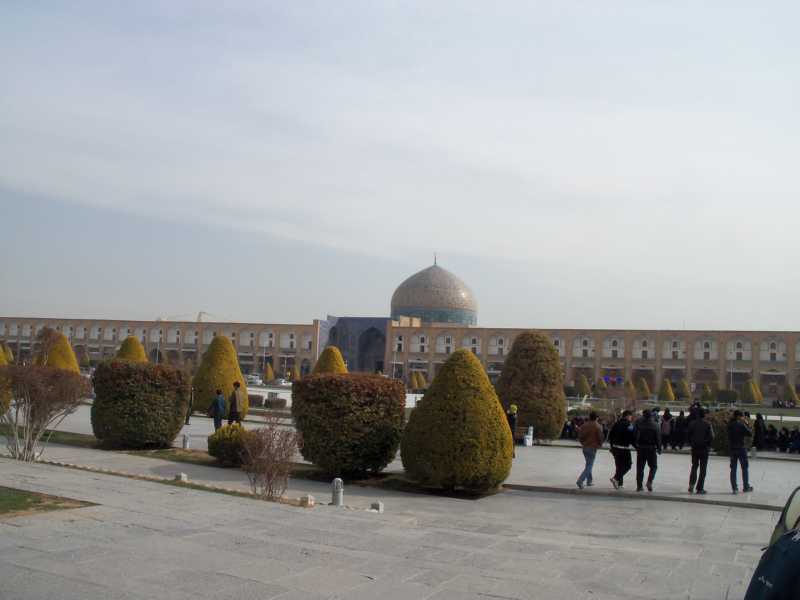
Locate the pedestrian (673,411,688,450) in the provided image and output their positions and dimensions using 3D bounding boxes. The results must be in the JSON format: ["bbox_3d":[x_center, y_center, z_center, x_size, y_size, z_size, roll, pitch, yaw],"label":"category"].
[{"bbox_3d":[11.116,5.163,32.000,0.520,1.540,0.420,-3,-7,45],"label":"pedestrian"}]

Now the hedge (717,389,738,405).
[{"bbox_3d":[40.487,12.199,100.000,2.700,2.000,2.700,0,-6,22],"label":"hedge"}]

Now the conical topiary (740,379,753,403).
[{"bbox_3d":[49.404,13.151,115.000,2.000,3.350,2.000,3,-5,0],"label":"conical topiary"}]

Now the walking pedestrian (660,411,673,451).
[{"bbox_3d":[9.620,4.589,29.200,0.500,1.500,0.400,3,-5,-6],"label":"walking pedestrian"}]

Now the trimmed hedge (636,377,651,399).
[{"bbox_3d":[36.123,13.129,120.000,2.050,3.300,2.050,3,-5,0],"label":"trimmed hedge"}]

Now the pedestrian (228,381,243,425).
[{"bbox_3d":[-6.203,3.934,30.500,0.550,1.720,0.450,4,-5,-14],"label":"pedestrian"}]

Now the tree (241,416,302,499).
[{"bbox_3d":[-2.385,2.910,14.900,1.140,1.500,1.100,3,-5,0],"label":"tree"}]

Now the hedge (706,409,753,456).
[{"bbox_3d":[11.487,4.600,28.200,1.600,1.450,1.600,0,-6,22],"label":"hedge"}]

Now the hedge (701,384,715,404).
[{"bbox_3d":[43.717,13.435,115.000,2.000,2.900,2.000,3,-5,0],"label":"hedge"}]

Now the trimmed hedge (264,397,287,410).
[{"bbox_3d":[-7.696,6.459,50.000,1.200,0.700,1.350,0,-6,27],"label":"trimmed hedge"}]

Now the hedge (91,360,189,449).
[{"bbox_3d":[-7.343,2.960,22.800,2.720,2.370,2.600,3,-5,0],"label":"hedge"}]

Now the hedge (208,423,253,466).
[{"bbox_3d":[-3.958,3.334,19.000,1.100,0.980,1.100,4,-5,-12],"label":"hedge"}]

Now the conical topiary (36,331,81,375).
[{"bbox_3d":[-17.309,3.472,41.000,2.600,3.650,2.600,5,-6,-23],"label":"conical topiary"}]

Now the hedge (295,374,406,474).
[{"bbox_3d":[-1.216,2.940,19.100,2.600,2.320,2.550,3,-5,0],"label":"hedge"}]

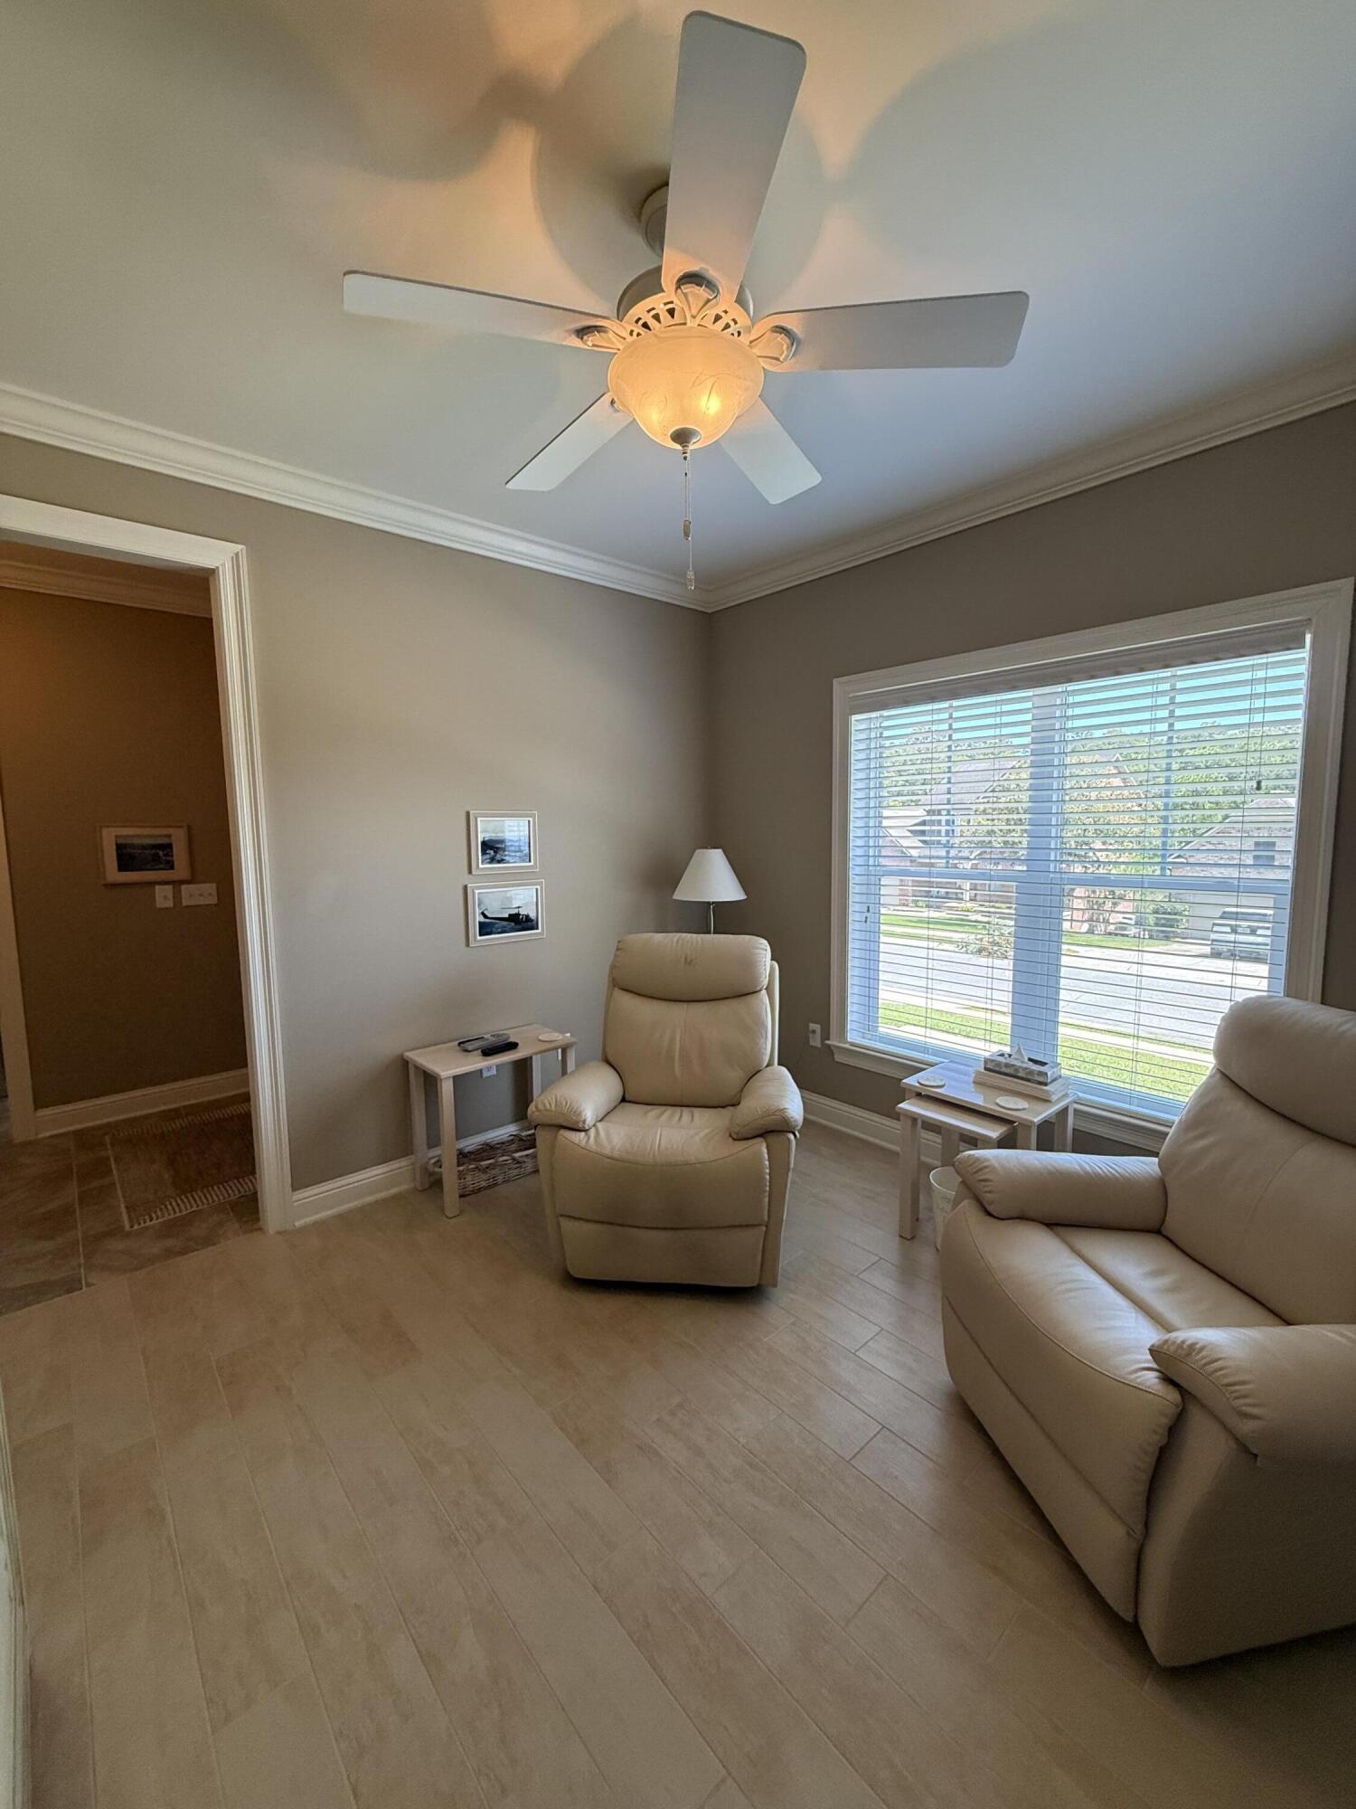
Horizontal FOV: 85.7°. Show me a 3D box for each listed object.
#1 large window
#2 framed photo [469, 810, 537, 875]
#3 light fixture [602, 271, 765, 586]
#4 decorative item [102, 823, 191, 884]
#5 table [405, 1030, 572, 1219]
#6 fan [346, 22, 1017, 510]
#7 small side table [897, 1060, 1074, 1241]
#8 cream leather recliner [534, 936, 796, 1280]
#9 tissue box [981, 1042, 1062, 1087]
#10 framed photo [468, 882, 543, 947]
[{"bbox_3d":[1.356,-0.112,2.862,0.130,1.768,1.801,-6,8,-41],"label":"large window"},{"bbox_3d":[-0.759,-0.273,3.244,0.319,0.272,0.025,-6,8,-41],"label":"framed photo"},{"bbox_3d":[0.020,-0.940,1.557,0.350,0.513,0.350,-1,6,0],"label":"light fixture"},{"bbox_3d":[-2.774,-0.261,3.834,0.365,0.285,0.025,-6,8,-41],"label":"decorative item"},{"bbox_3d":[-0.774,0.893,3.112,0.614,0.570,0.333,-6,8,-41],"label":"table"},{"bbox_3d":[0.017,-1.192,1.531,1.300,0.455,1.300,-6,8,-41],"label":"fan"},{"bbox_3d":[1.097,0.938,2.656,0.485,0.530,0.505,-6,8,-41],"label":"small side table"},{"bbox_3d":[-0.007,0.675,2.746,0.870,1.060,0.940,0,6,5],"label":"cream leather recliner"},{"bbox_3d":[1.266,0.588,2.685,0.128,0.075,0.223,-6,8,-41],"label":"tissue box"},{"bbox_3d":[-0.758,0.038,3.274,0.375,0.266,0.025,-6,8,-41],"label":"framed photo"}]

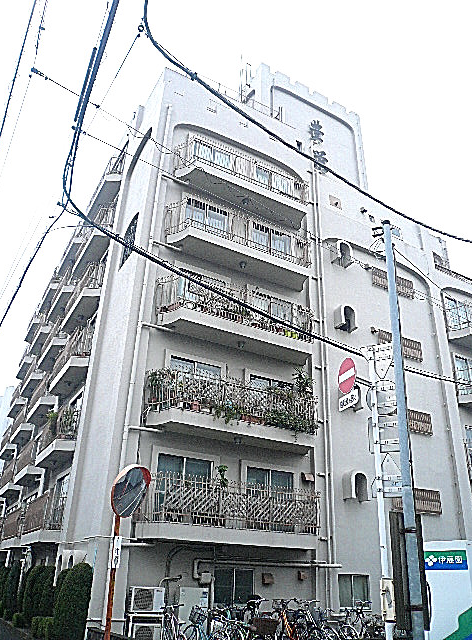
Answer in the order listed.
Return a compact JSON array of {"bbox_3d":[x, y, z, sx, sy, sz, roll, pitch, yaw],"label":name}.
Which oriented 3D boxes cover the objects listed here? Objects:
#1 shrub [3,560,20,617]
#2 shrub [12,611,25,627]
[{"bbox_3d":[-7.705,9.230,17.763,0.750,1.650,0.750,15,-29,-26],"label":"shrub"},{"bbox_3d":[-6.064,8.328,14.467,0.400,0.480,0.400,16,-29,-25],"label":"shrub"}]

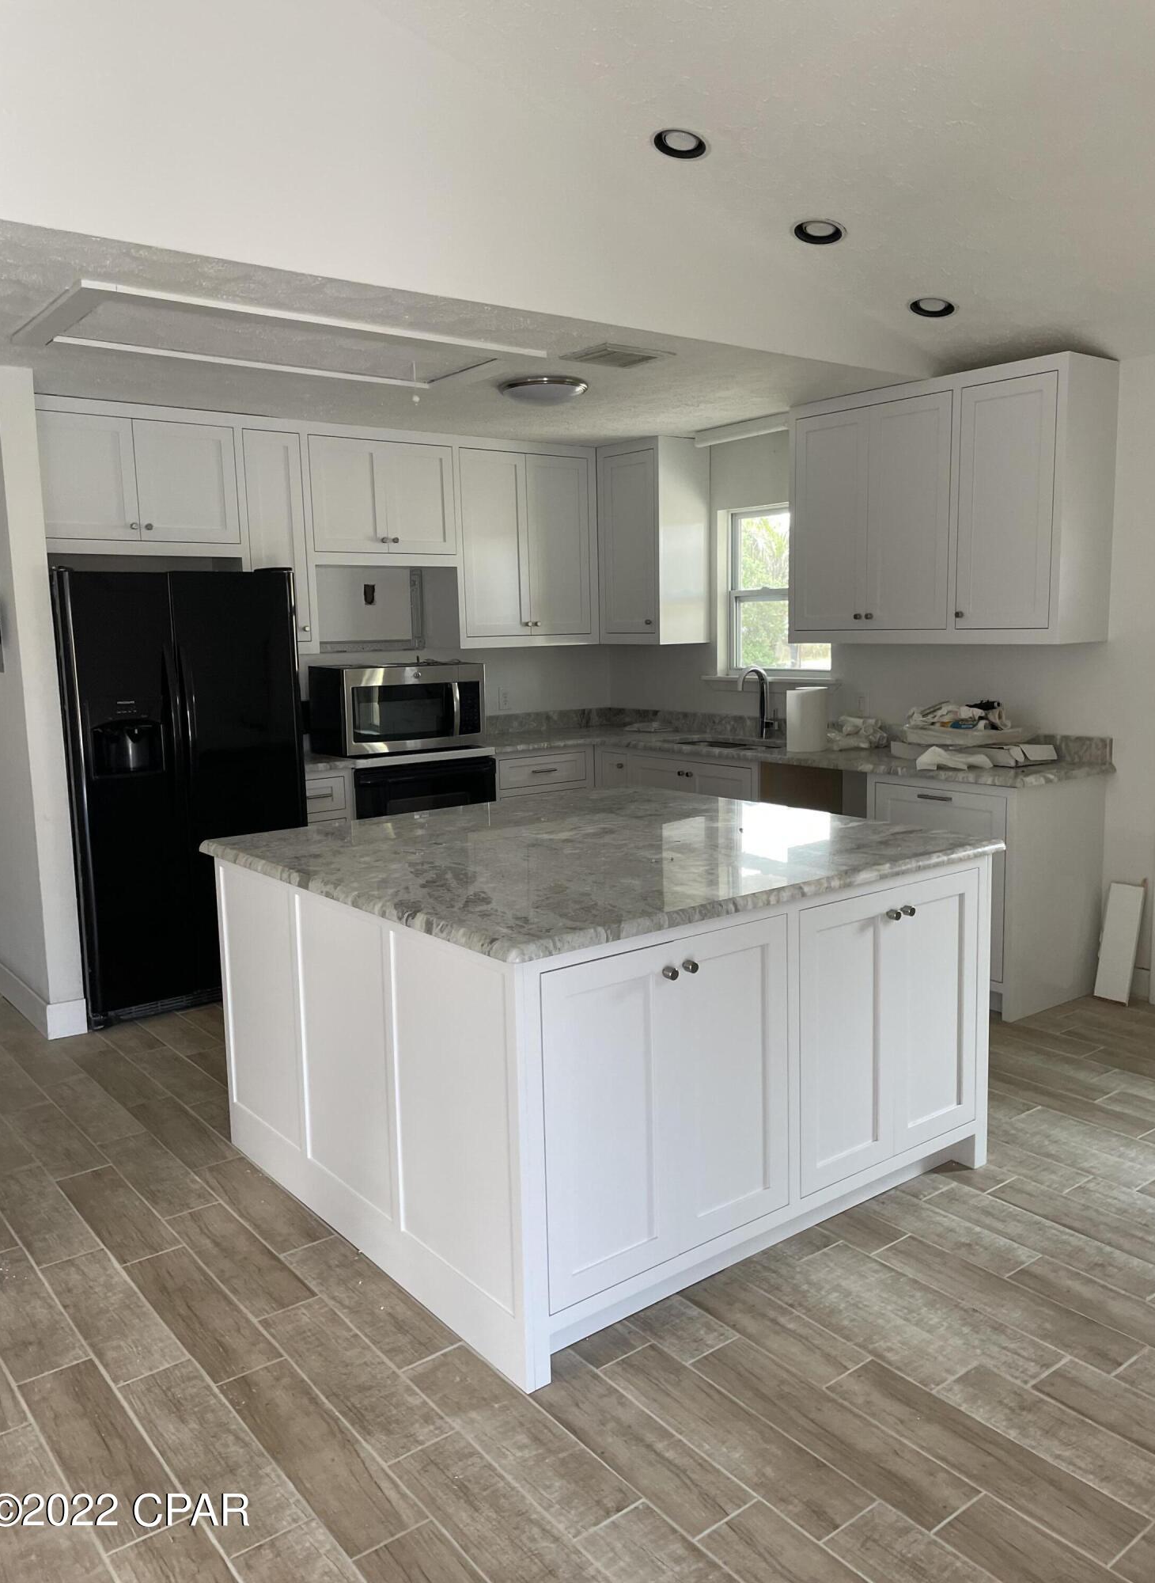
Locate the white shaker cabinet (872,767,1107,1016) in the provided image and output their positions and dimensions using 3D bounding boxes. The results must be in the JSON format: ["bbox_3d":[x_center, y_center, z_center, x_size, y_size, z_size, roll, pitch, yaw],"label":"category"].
[{"bbox_3d":[1.642,0.367,4.815,0.607,0.873,0.663,-7,10,-37],"label":"white shaker cabinet"}]

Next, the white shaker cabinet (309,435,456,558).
[{"bbox_3d":[-1.017,-1.406,5.780,0.777,0.540,0.358,-7,10,-37],"label":"white shaker cabinet"}]

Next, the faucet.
[{"bbox_3d":[0.877,-0.421,5.748,0.207,0.363,0.121,-7,10,-37],"label":"faucet"}]

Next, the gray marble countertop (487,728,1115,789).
[{"bbox_3d":[0.653,-0.166,5.491,1.240,0.038,3.099,-7,10,-37],"label":"gray marble countertop"}]

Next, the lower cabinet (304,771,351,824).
[{"bbox_3d":[-1.331,0.323,5.580,0.340,0.873,0.618,-7,10,-37],"label":"lower cabinet"}]

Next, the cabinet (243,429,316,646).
[{"bbox_3d":[-1.440,-1.134,5.445,0.302,0.983,0.368,-7,10,-37],"label":"cabinet"}]

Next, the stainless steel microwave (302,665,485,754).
[{"bbox_3d":[-0.874,-0.414,5.829,0.760,0.403,0.385,-7,10,-37],"label":"stainless steel microwave"}]

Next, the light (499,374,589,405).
[{"bbox_3d":[-0.137,-1.556,4.691,0.356,0.078,0.356,-1,8,0],"label":"light"}]

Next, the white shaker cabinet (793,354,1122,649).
[{"bbox_3d":[1.504,-1.147,4.968,0.342,1.046,1.339,-7,10,-37],"label":"white shaker cabinet"}]

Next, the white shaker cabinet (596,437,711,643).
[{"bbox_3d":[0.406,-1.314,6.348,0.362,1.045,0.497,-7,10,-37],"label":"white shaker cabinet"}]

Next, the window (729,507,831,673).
[{"bbox_3d":[1.040,-1.019,6.017,0.080,0.855,0.755,-7,10,-37],"label":"window"}]

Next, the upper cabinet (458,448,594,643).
[{"bbox_3d":[-0.362,-1.279,6.309,0.835,0.975,0.358,-7,10,-37],"label":"upper cabinet"}]

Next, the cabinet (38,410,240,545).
[{"bbox_3d":[-1.925,-1.300,5.043,0.887,0.514,0.368,-7,10,-37],"label":"cabinet"}]

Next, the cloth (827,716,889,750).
[{"bbox_3d":[1.263,-0.266,5.394,0.192,0.136,0.242,-7,10,-37],"label":"cloth"}]

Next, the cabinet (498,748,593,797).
[{"bbox_3d":[-0.336,0.196,6.345,0.625,0.873,0.618,-7,10,-37],"label":"cabinet"}]

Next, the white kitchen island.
[{"bbox_3d":[0.045,0.585,3.320,1.605,0.923,1.555,-7,10,-37],"label":"white kitchen island"}]

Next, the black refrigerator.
[{"bbox_3d":[-1.727,-0.037,5.024,0.902,1.759,0.811,-7,10,-37],"label":"black refrigerator"}]

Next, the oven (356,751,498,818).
[{"bbox_3d":[-0.868,0.253,5.874,0.761,0.917,0.645,-7,10,-37],"label":"oven"}]

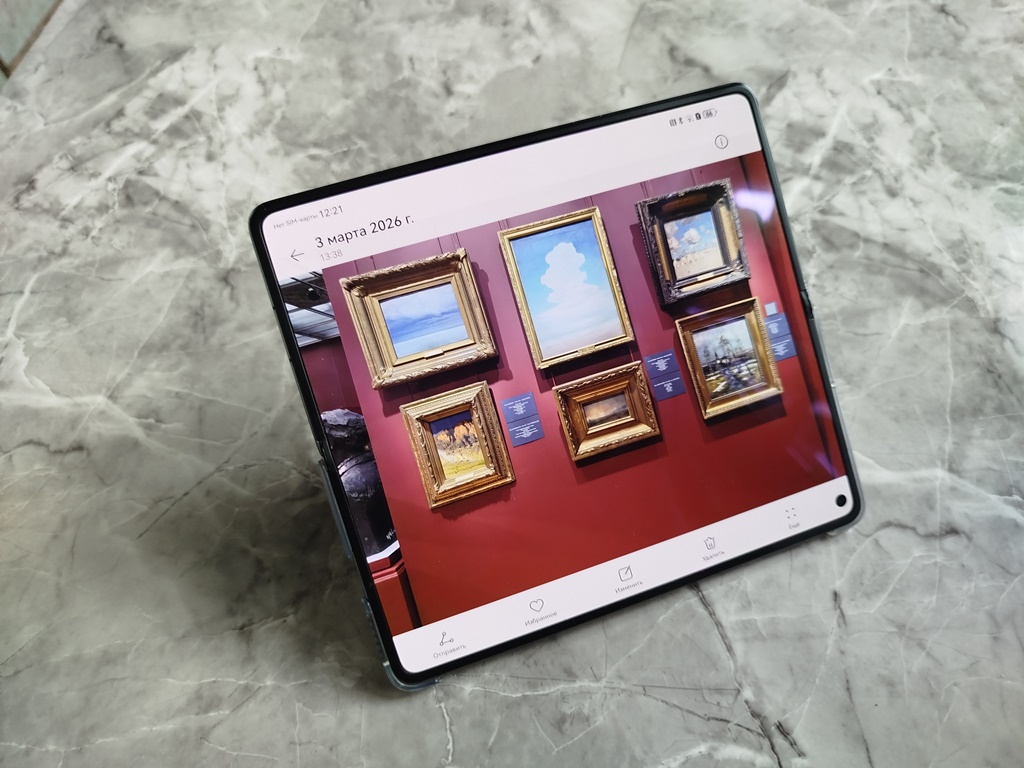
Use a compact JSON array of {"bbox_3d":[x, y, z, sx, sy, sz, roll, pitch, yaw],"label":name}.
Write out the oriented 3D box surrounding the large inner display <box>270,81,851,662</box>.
[{"bbox_3d":[0.020,-0.002,0.213,0.158,0.011,0.146,-17,95,-9],"label":"large inner display"}]

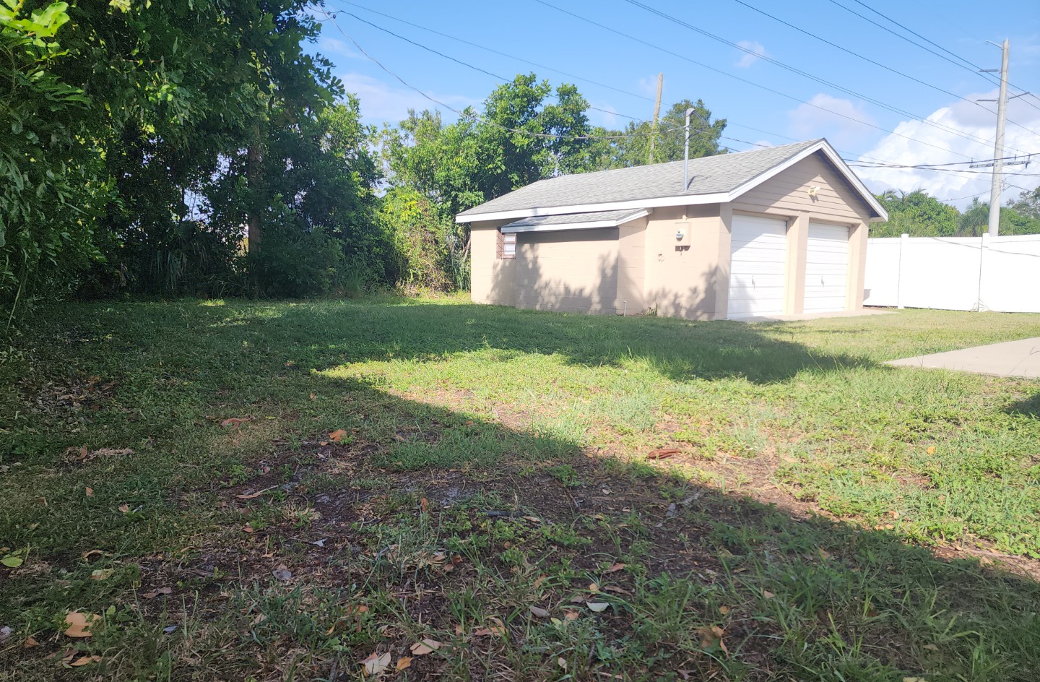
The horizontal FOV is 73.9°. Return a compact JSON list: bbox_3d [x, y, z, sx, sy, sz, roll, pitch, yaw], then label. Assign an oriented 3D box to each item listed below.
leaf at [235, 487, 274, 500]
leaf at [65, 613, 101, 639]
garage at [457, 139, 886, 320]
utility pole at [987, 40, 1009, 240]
[{"bbox_3d":[-1.099,0.622,2.855,0.140,0.020,0.040,-3,7,-30],"label":"leaf"},{"bbox_3d":[-1.136,0.731,1.786,0.085,0.020,0.080,-1,6,-17],"label":"leaf"},{"bbox_3d":[3.366,-2.708,17.507,6.740,3.620,8.550,-4,8,-39],"label":"garage"},{"bbox_3d":[27.773,-10.075,40.141,0.520,14.350,0.520,1,6,0],"label":"utility pole"}]

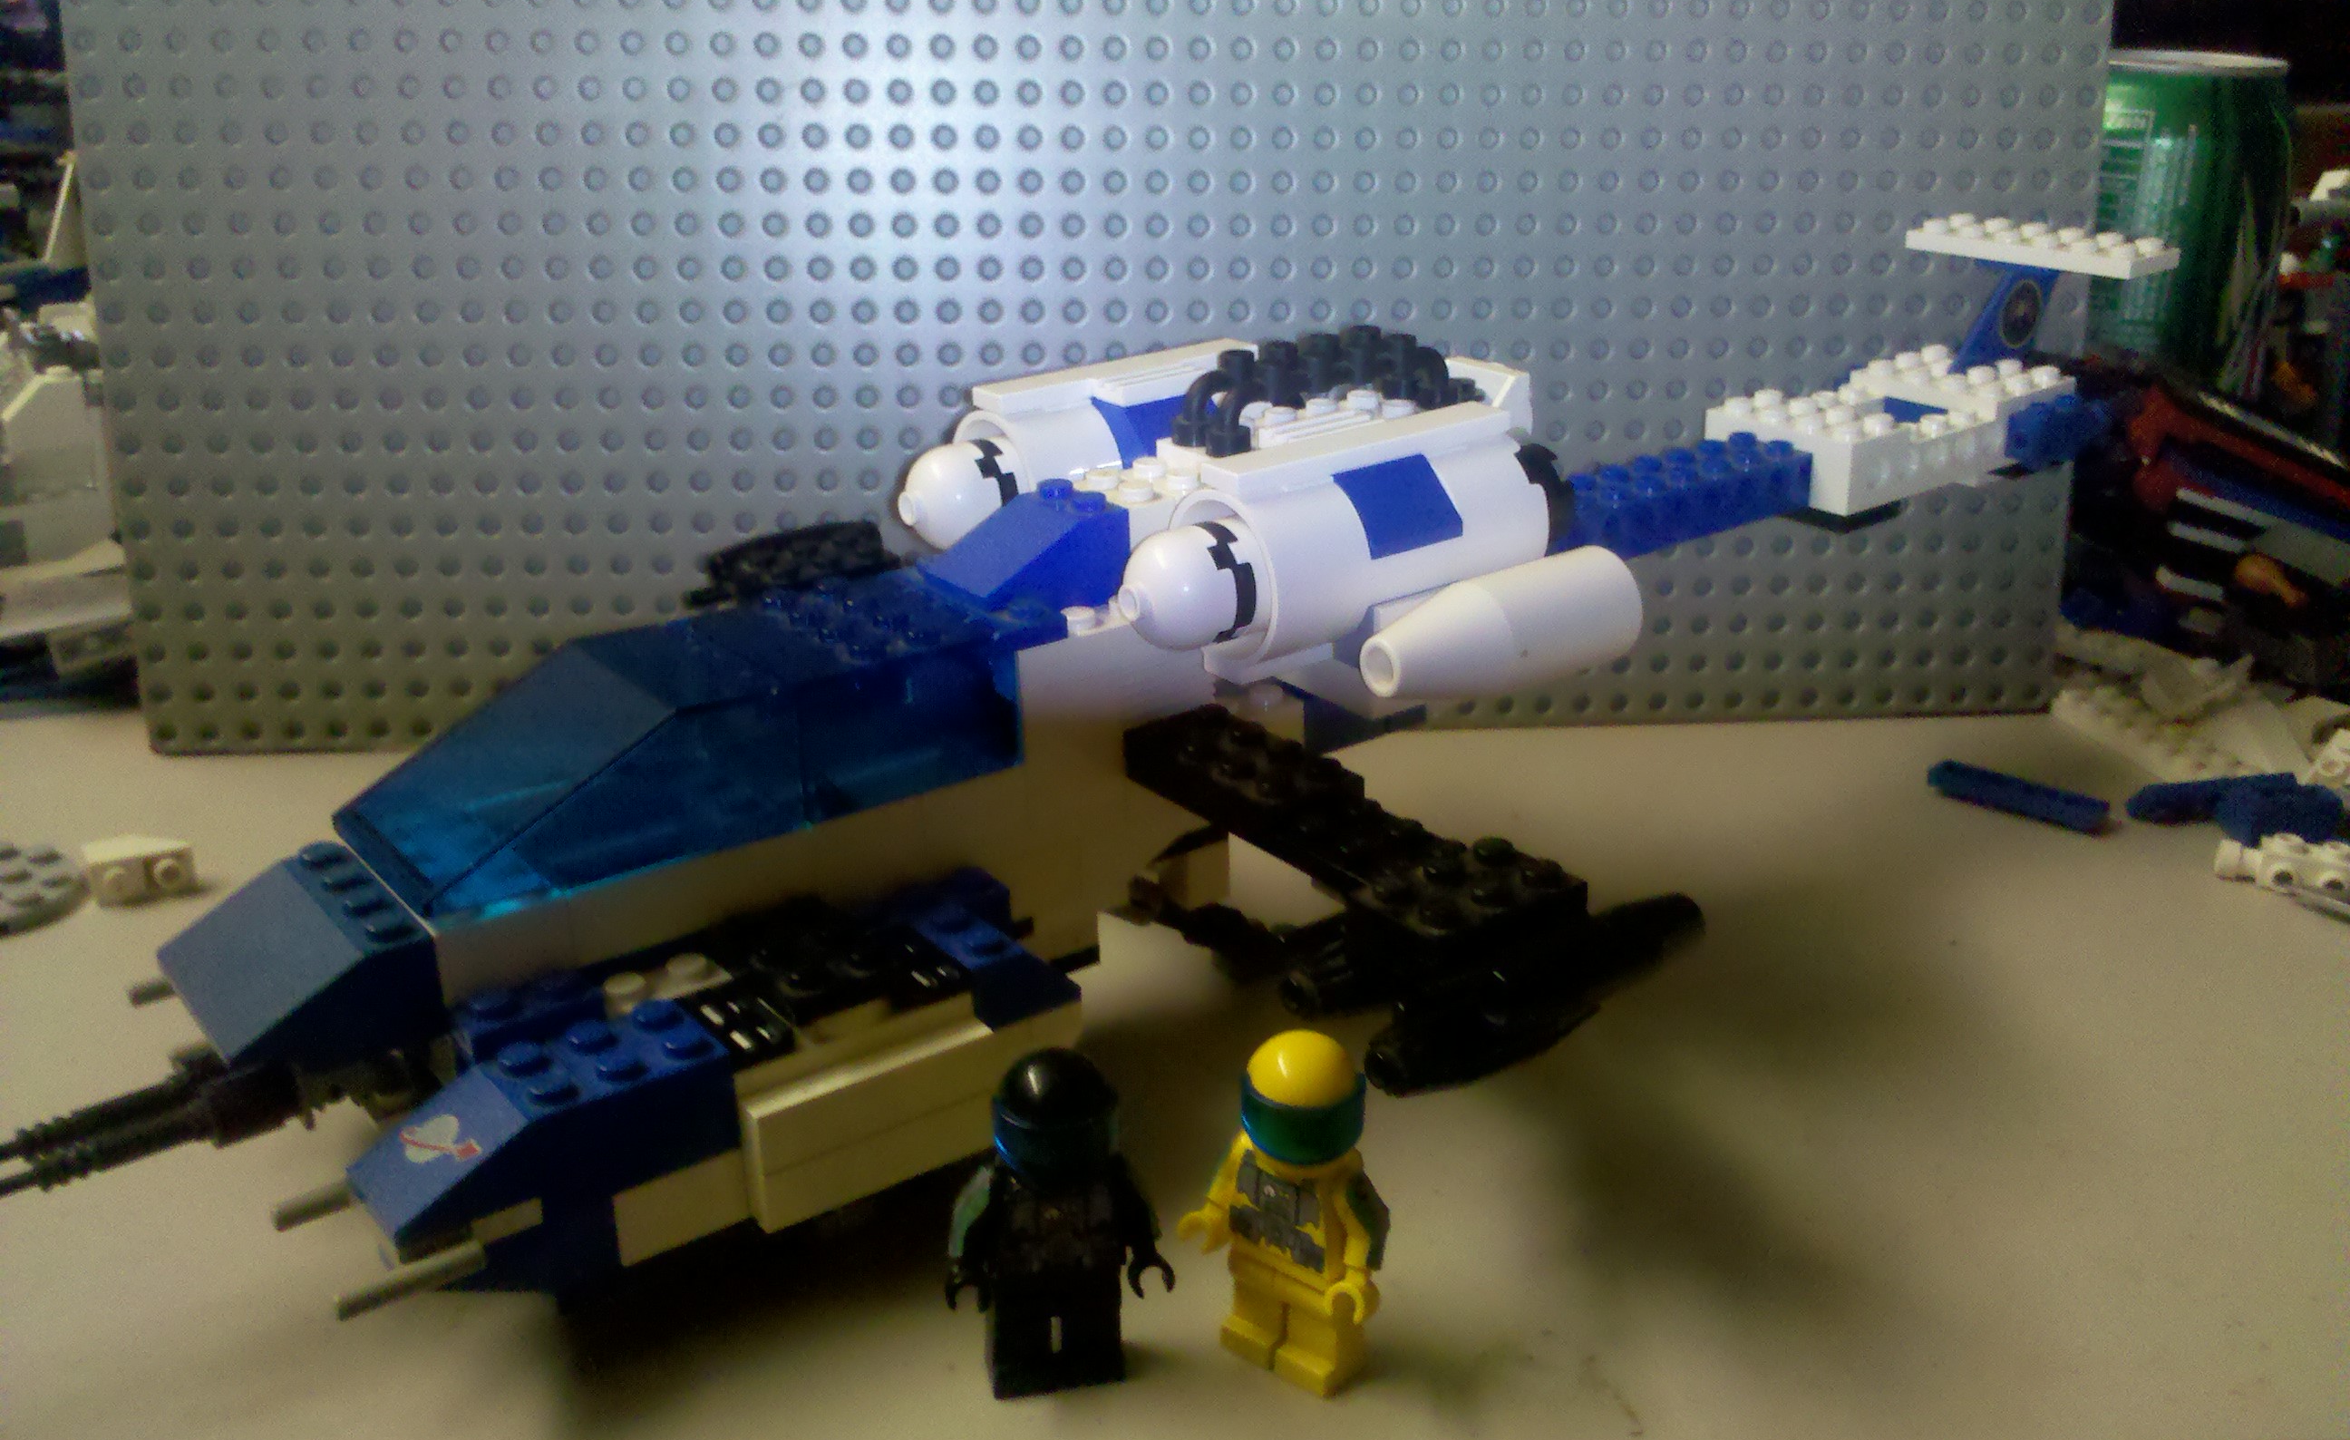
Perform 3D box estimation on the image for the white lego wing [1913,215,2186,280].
[{"bbox_3d":[0.165,-0.091,0.389,0.016,0.005,0.048,-16,26,-33],"label":"white lego wing"}]

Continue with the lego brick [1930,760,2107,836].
[{"bbox_3d":[0.156,0.015,0.375,0.032,0.004,0.008,18,28,37],"label":"lego brick"}]

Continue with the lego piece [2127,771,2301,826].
[{"bbox_3d":[0.191,0.015,0.375,0.032,0.004,0.009,-4,23,-10],"label":"lego piece"}]

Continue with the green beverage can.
[{"bbox_3d":[0.221,-0.092,0.481,0.066,0.122,0.066,7,23,17],"label":"green beverage can"}]

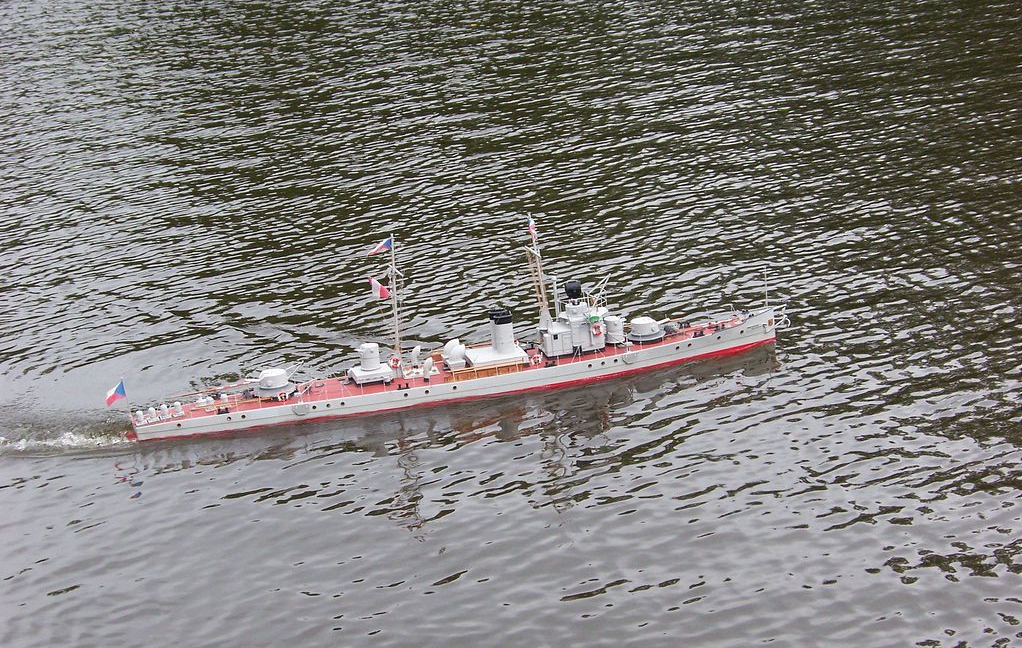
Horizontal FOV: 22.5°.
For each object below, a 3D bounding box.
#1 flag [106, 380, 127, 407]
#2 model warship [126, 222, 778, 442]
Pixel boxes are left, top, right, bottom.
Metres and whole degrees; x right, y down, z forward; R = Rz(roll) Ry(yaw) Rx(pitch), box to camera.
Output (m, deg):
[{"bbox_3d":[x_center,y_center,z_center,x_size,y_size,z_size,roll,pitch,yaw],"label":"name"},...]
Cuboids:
[{"bbox_3d":[-0.769,0.136,5.010,0.037,0.047,0.015,-8,19,-6],"label":"flag"},{"bbox_3d":[-0.115,-0.021,5.058,1.350,0.358,0.118,-8,19,-6],"label":"model warship"}]

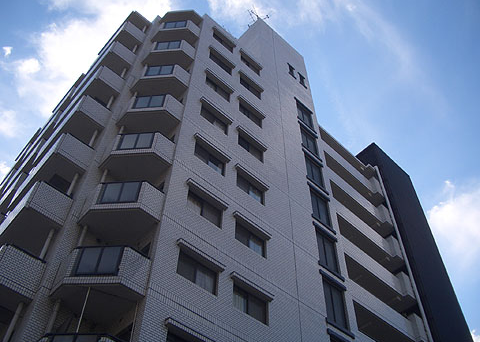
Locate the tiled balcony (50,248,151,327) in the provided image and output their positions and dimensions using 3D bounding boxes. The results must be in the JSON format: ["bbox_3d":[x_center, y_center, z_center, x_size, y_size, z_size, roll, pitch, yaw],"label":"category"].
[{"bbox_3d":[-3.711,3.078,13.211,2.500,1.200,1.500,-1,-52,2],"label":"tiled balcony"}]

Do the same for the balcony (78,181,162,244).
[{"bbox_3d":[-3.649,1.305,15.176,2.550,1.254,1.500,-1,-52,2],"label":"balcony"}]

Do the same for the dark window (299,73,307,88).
[{"bbox_3d":[4.427,-6.327,34.187,0.620,1.350,0.150,37,-60,-24],"label":"dark window"}]

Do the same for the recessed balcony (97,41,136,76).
[{"bbox_3d":[-6.166,-5.492,24.394,1.200,1.200,1.300,37,-60,-24],"label":"recessed balcony"}]

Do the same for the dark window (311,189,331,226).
[{"bbox_3d":[3.818,1.807,23.327,1.380,1.880,0.180,37,-60,-25],"label":"dark window"}]

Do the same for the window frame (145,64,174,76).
[{"bbox_3d":[-3.529,-4.453,21.308,1.100,0.950,0.100,-1,-52,2],"label":"window frame"}]

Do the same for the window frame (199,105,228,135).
[{"bbox_3d":[-1.103,-2.191,20.928,1.504,1.000,0.150,37,-60,-24],"label":"window frame"}]

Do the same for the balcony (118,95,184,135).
[{"bbox_3d":[-3.575,-2.220,19.765,2.500,1.200,1.200,-1,-52,2],"label":"balcony"}]

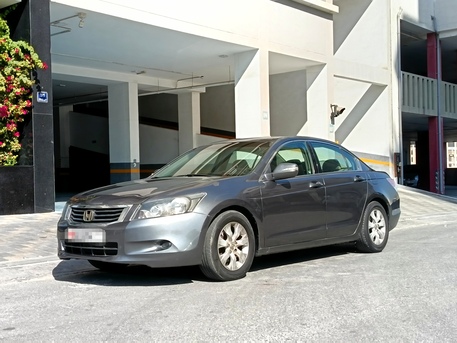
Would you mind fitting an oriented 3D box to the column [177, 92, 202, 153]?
[{"bbox_3d":[-1.603,-1.192,25.444,0.760,3.917,0.441,-1,0,40],"label":"column"}]

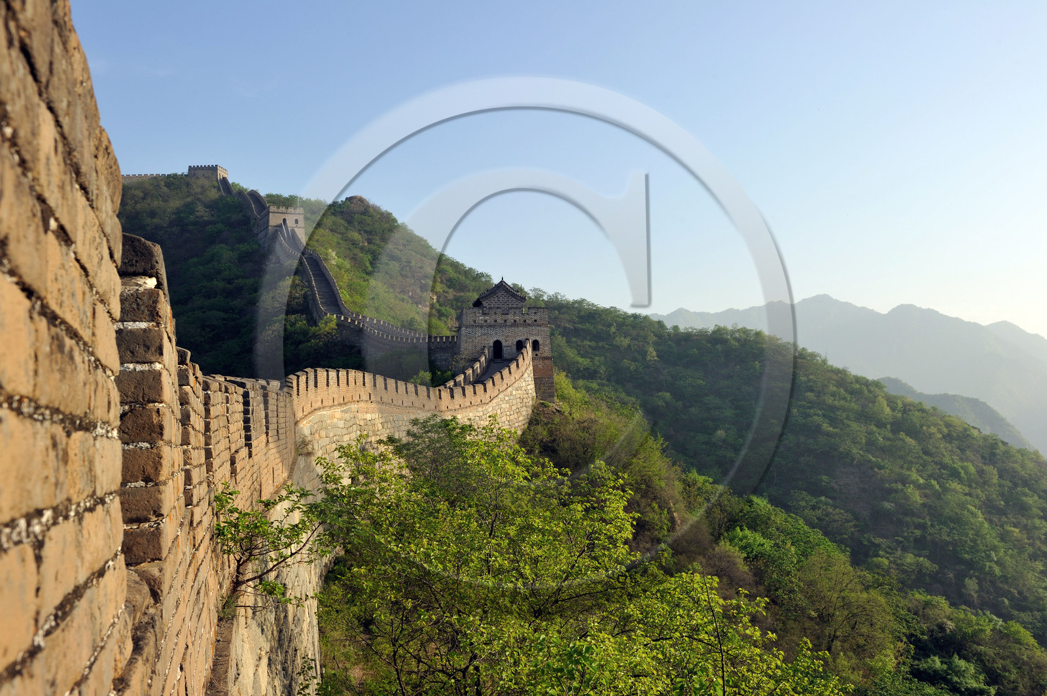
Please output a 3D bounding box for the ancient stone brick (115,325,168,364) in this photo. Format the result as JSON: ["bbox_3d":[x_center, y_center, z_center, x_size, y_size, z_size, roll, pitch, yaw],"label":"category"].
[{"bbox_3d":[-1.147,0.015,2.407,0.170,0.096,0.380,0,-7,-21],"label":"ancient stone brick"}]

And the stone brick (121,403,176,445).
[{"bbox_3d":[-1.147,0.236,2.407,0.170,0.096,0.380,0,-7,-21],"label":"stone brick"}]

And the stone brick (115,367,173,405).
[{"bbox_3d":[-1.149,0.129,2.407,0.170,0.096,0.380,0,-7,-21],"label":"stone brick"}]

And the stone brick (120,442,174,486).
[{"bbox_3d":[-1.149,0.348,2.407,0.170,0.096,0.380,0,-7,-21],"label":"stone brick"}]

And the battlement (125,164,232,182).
[{"bbox_3d":[-138.875,-68.770,325.000,41.000,6.500,8.500,-1,-1,9],"label":"battlement"}]

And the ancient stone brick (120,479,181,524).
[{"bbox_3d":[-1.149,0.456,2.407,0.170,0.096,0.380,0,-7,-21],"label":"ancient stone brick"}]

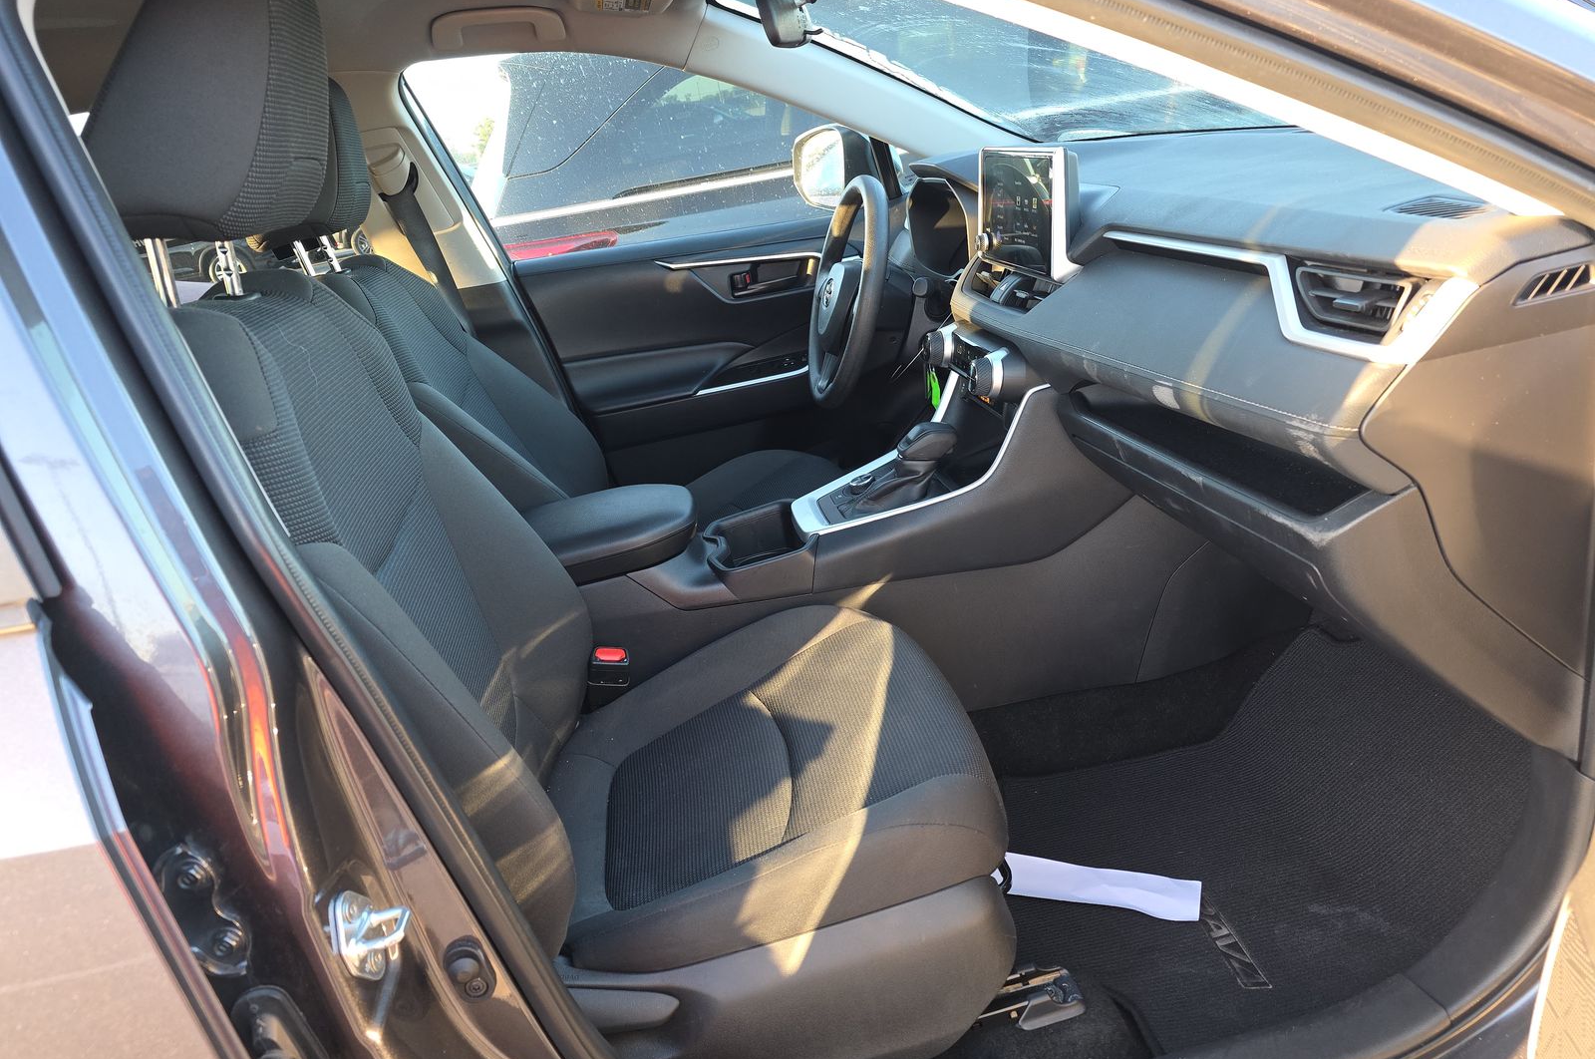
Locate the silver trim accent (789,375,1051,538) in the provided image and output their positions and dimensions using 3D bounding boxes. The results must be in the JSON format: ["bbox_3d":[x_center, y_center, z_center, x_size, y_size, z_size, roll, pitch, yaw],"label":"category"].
[{"bbox_3d":[0.140,-0.117,1.411,0.320,0.170,0.280,-10,20,-5],"label":"silver trim accent"}]

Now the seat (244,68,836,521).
[{"bbox_3d":[-0.342,-0.217,1.702,0.820,1.010,0.540,-10,20,-5],"label":"seat"}]

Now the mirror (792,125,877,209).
[{"bbox_3d":[0.082,-0.750,2.203,0.135,0.175,0.225,-15,21,-19],"label":"mirror"}]

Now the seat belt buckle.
[{"bbox_3d":[-0.234,0.186,1.313,0.047,0.085,0.030,4,18,-9],"label":"seat belt buckle"}]

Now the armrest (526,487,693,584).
[{"bbox_3d":[-0.278,0.003,1.393,0.290,0.072,0.200,-10,20,-5],"label":"armrest"}]

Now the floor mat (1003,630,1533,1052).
[{"bbox_3d":[0.479,0.316,1.193,0.600,0.180,0.510,-10,20,-5],"label":"floor mat"}]

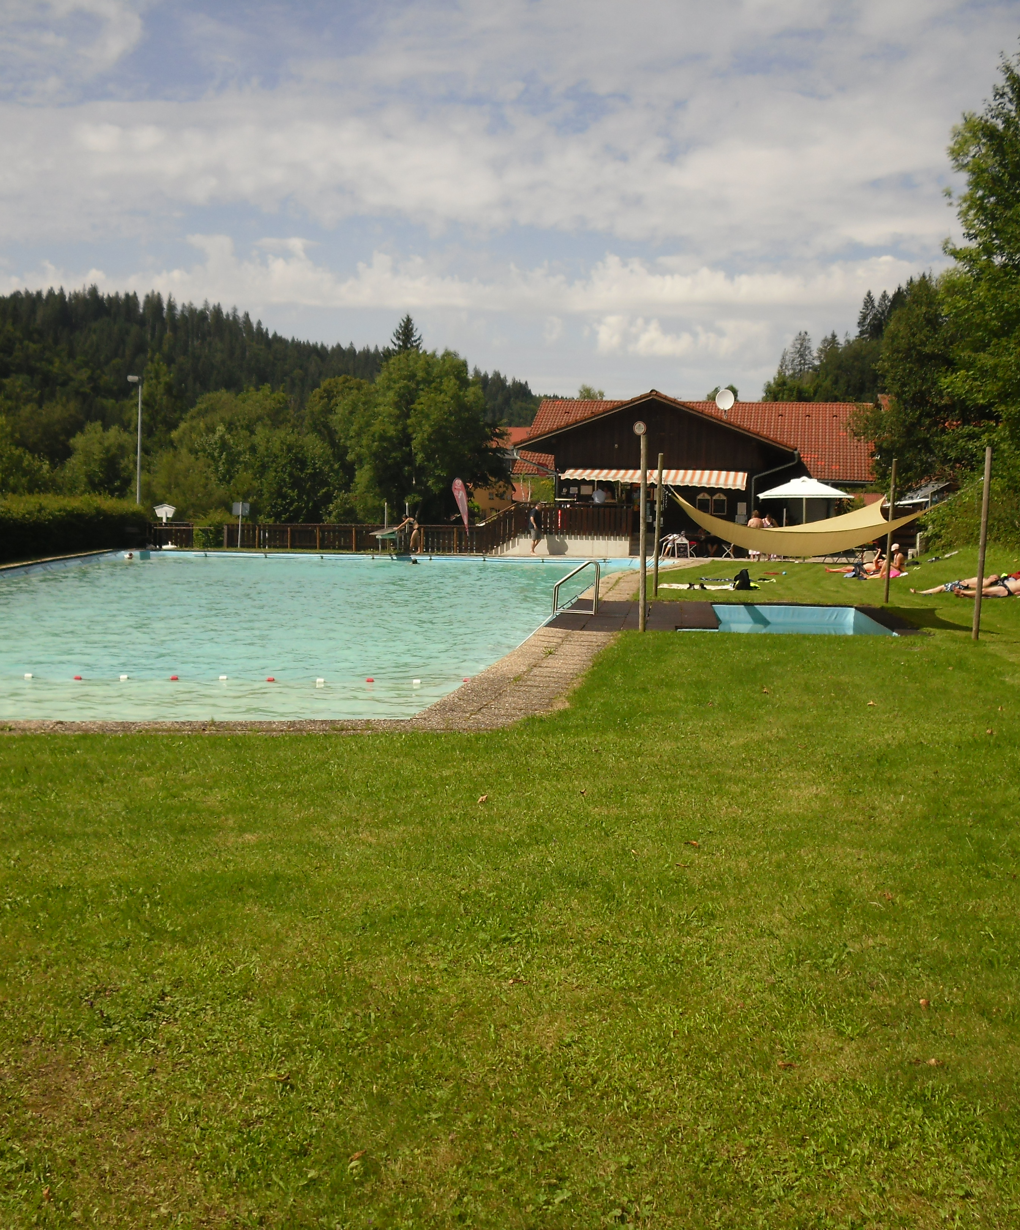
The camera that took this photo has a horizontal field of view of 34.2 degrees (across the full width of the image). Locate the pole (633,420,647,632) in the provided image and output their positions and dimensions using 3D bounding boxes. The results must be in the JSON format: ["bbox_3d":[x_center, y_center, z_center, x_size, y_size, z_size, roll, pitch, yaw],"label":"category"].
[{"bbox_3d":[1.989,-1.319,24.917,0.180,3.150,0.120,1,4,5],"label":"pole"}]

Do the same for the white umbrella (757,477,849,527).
[{"bbox_3d":[9.715,-3.173,54.899,3.150,2.820,3.150,2,4,10],"label":"white umbrella"}]

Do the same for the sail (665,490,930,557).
[{"bbox_3d":[4.937,-1.616,29.252,4.100,1.150,6.000,2,4,6],"label":"sail"}]

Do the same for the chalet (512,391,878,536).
[{"bbox_3d":[7.114,-5.092,61.581,12.400,5.600,12.300,2,4,10],"label":"chalet"}]

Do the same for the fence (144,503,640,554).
[{"bbox_3d":[-4.334,-3.045,56.335,17.000,1.750,0.350,2,4,9],"label":"fence"}]

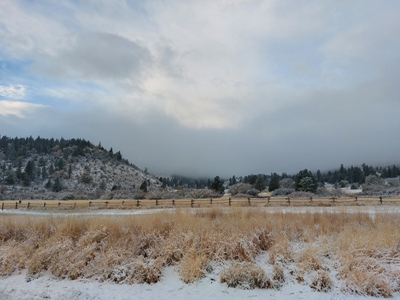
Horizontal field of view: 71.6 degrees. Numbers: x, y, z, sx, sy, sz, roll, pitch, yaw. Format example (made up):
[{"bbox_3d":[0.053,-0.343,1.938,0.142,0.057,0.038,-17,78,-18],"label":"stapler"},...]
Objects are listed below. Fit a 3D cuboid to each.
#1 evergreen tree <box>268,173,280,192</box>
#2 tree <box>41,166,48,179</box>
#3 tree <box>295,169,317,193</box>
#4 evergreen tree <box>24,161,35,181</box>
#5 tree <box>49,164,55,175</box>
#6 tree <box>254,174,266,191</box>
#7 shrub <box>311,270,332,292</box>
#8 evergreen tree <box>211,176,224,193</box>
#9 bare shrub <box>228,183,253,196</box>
[{"bbox_3d":[32.777,14.299,122.000,5.279,8.359,5.279,0,-8,0],"label":"evergreen tree"},{"bbox_3d":[-114.772,16.818,205.000,5.545,9.241,5.545,0,-8,0],"label":"tree"},{"bbox_3d":[43.856,12.815,115.000,9.331,9.870,8.864,0,-8,0],"label":"tree"},{"bbox_3d":[-116.480,14.217,190.000,7.537,14.046,7.537,0,-8,0],"label":"evergreen tree"},{"bbox_3d":[-117.815,15.669,220.000,4.760,8.330,4.760,0,-8,0],"label":"tree"},{"bbox_3d":[26.181,14.432,120.000,5.193,7.227,5.193,0,-8,0],"label":"tree"},{"bbox_3d":[1.976,2.130,4.500,0.349,0.321,0.331,0,-8,0],"label":"shrub"},{"bbox_3d":[7.361,14.370,115.000,6.013,6.760,6.013,0,-8,0],"label":"evergreen tree"},{"bbox_3d":[13.226,12.901,90.000,7.627,4.382,6.483,0,-8,0],"label":"bare shrub"}]

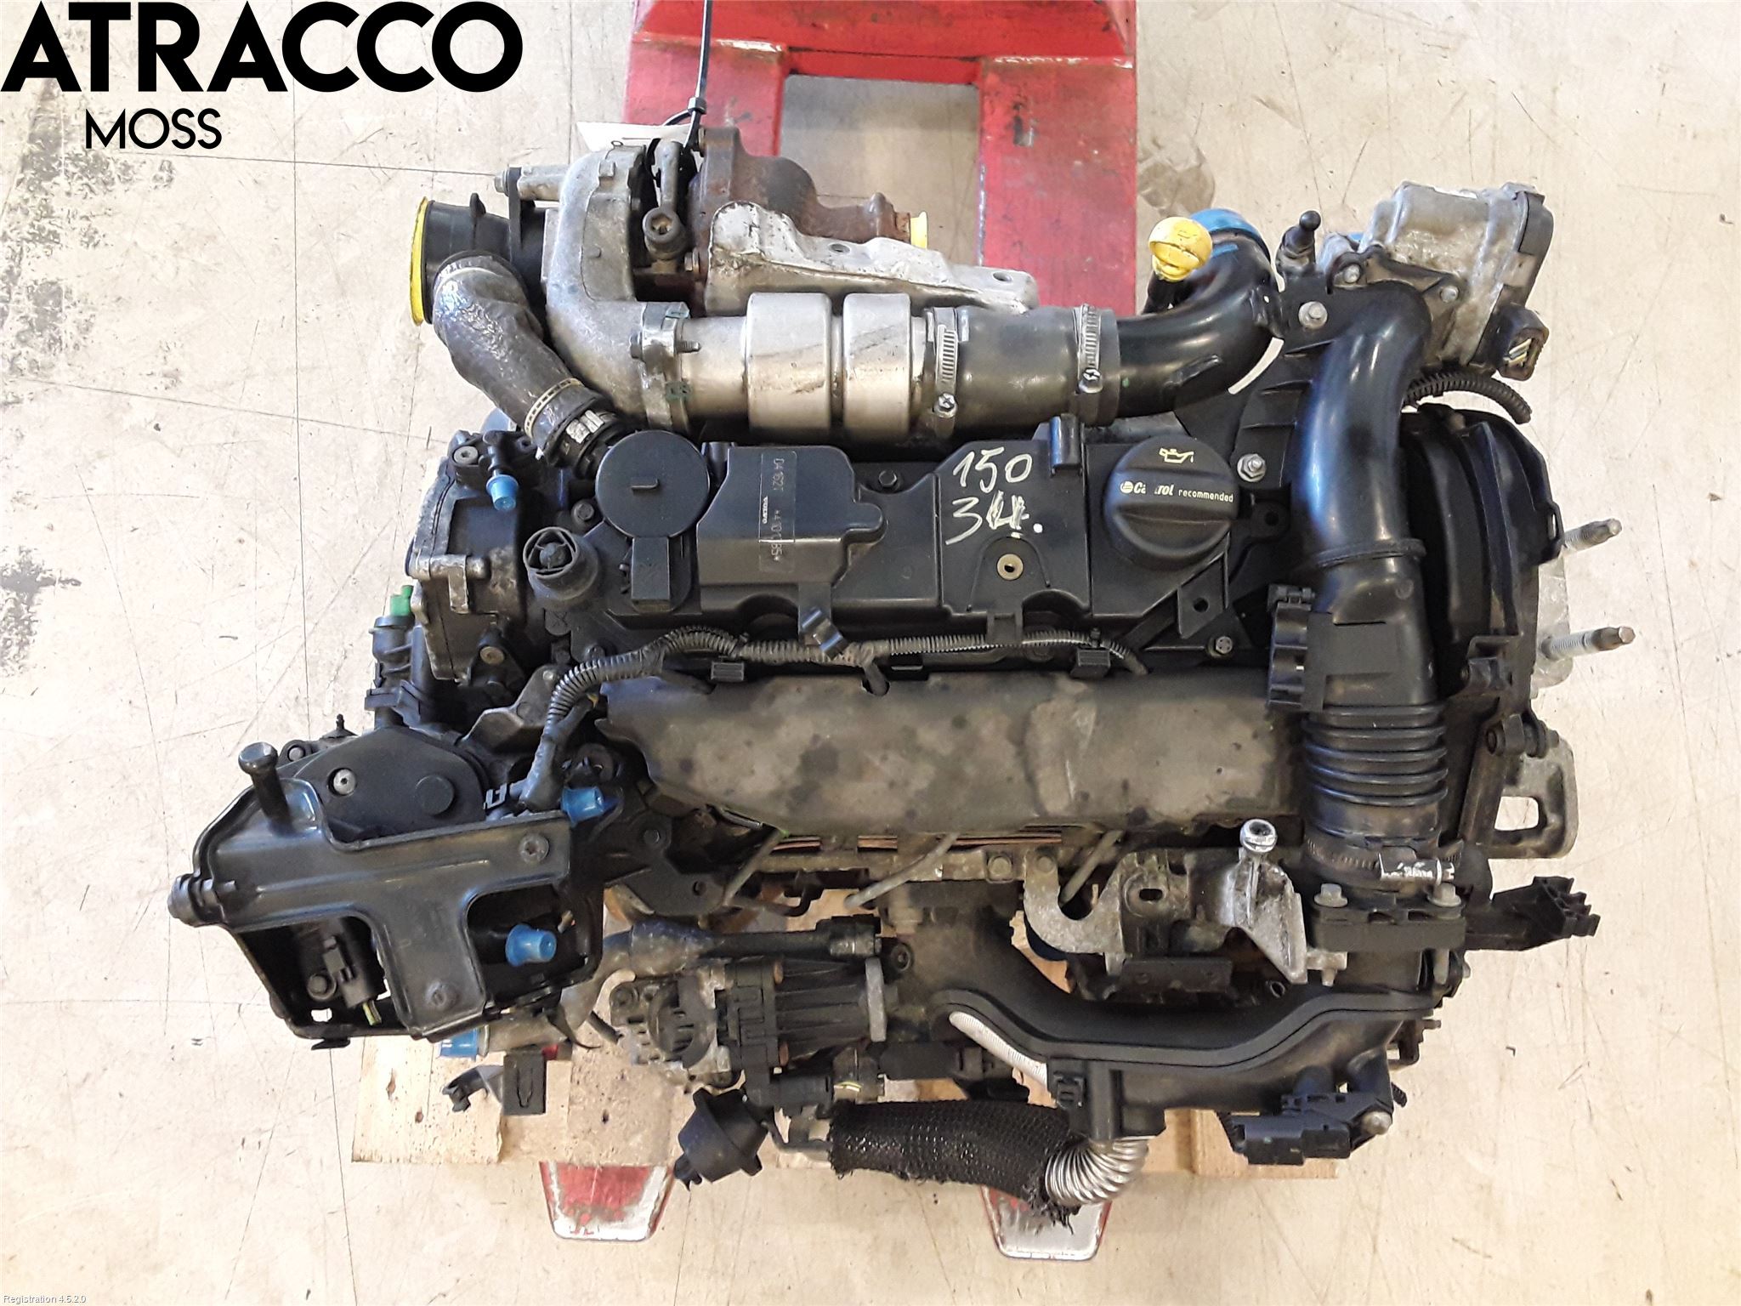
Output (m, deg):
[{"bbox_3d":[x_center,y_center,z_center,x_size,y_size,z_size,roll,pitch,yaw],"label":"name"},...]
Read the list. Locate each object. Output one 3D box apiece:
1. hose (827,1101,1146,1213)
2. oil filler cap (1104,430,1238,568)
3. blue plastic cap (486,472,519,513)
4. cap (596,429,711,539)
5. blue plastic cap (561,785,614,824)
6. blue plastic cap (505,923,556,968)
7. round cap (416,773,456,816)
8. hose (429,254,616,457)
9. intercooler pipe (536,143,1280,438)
[{"bbox_3d":[0.069,0.300,0.840,0.185,0.055,0.060,0,75,0],"label":"hose"},{"bbox_3d":[0.146,-0.073,0.698,0.063,0.028,0.063,5,75,1],"label":"oil filler cap"},{"bbox_3d":[-0.193,-0.084,0.740,0.017,0.017,0.017,-15,53,-4],"label":"blue plastic cap"},{"bbox_3d":[-0.107,-0.082,0.704,0.056,0.016,0.056,0,75,-1],"label":"cap"},{"bbox_3d":[-0.151,0.080,0.750,0.026,0.021,0.021,-12,74,16],"label":"blue plastic cap"},{"bbox_3d":[-0.169,0.147,0.705,0.018,0.021,0.021,-2,73,21],"label":"blue plastic cap"},{"bbox_3d":[-0.224,0.074,0.725,0.020,0.006,0.020,0,74,-1],"label":"round cap"},{"bbox_3d":[-0.187,-0.161,0.755,0.057,0.060,0.125,-37,78,-9],"label":"hose"},{"bbox_3d":[0.021,-0.198,0.784,0.405,0.125,0.180,0,75,0],"label":"intercooler pipe"}]

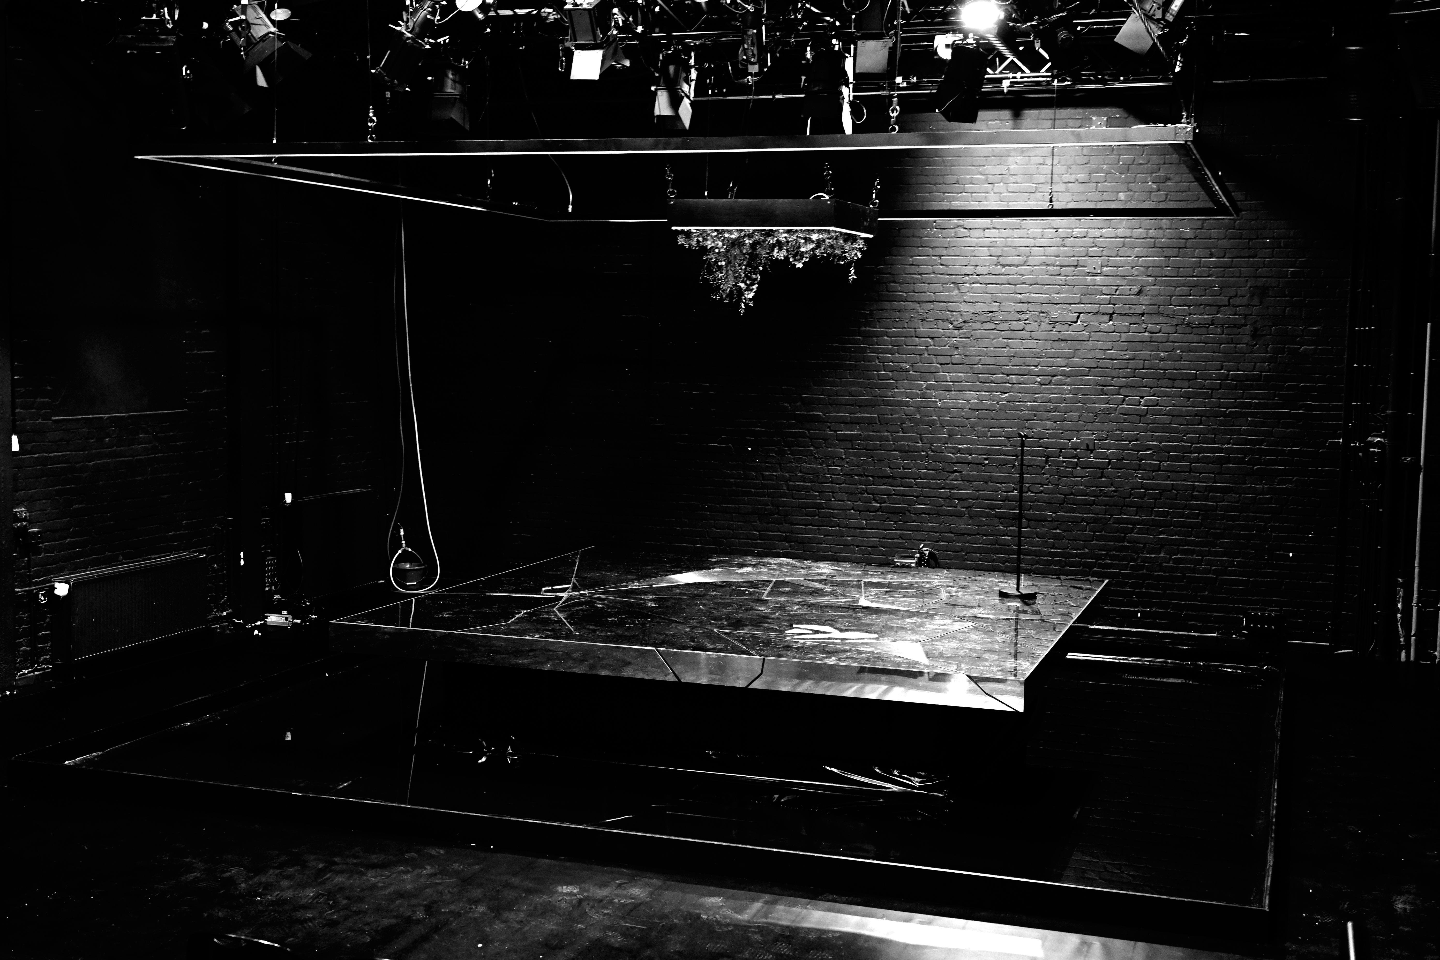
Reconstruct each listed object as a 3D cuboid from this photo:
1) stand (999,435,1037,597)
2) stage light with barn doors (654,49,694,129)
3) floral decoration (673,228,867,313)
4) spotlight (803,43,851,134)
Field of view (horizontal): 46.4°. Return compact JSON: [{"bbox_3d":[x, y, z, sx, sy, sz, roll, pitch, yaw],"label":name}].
[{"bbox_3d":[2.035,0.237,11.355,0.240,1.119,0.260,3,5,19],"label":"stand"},{"bbox_3d":[-0.329,-2.822,12.130,0.240,0.572,0.250,3,5,19],"label":"stage light with barn doors"},{"bbox_3d":[0.357,-1.365,11.082,1.030,0.521,0.822,3,5,19],"label":"floral decoration"},{"bbox_3d":[0.641,-2.340,10.080,0.240,0.520,0.260,3,-3,19],"label":"spotlight"}]

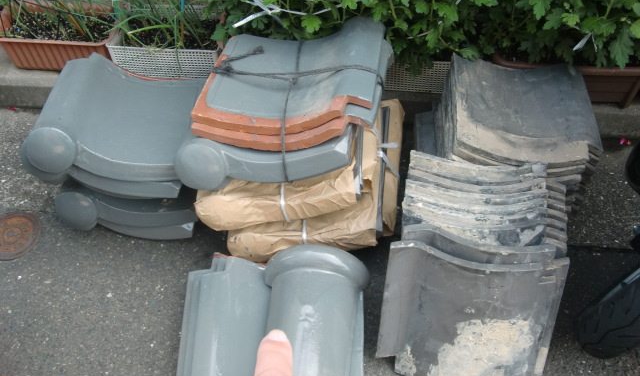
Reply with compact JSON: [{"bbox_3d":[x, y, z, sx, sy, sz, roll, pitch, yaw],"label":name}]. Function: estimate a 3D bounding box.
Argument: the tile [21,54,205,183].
[{"bbox_3d":[-0.391,-0.144,1.401,0.305,0.100,0.310,6,40,-7],"label":"tile"}]

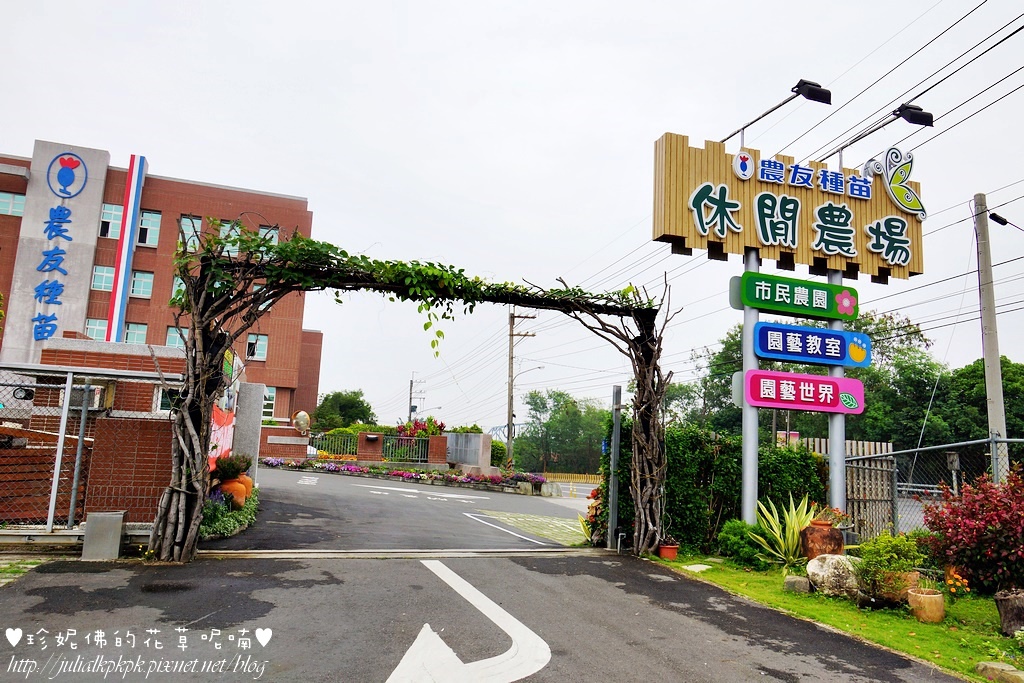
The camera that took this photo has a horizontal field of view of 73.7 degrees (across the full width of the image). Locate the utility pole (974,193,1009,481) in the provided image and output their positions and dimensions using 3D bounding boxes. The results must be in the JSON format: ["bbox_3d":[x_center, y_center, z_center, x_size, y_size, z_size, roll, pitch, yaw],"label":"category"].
[{"bbox_3d":[9.247,0.414,13.101,0.280,6.779,0.280,5,-9,-17],"label":"utility pole"}]

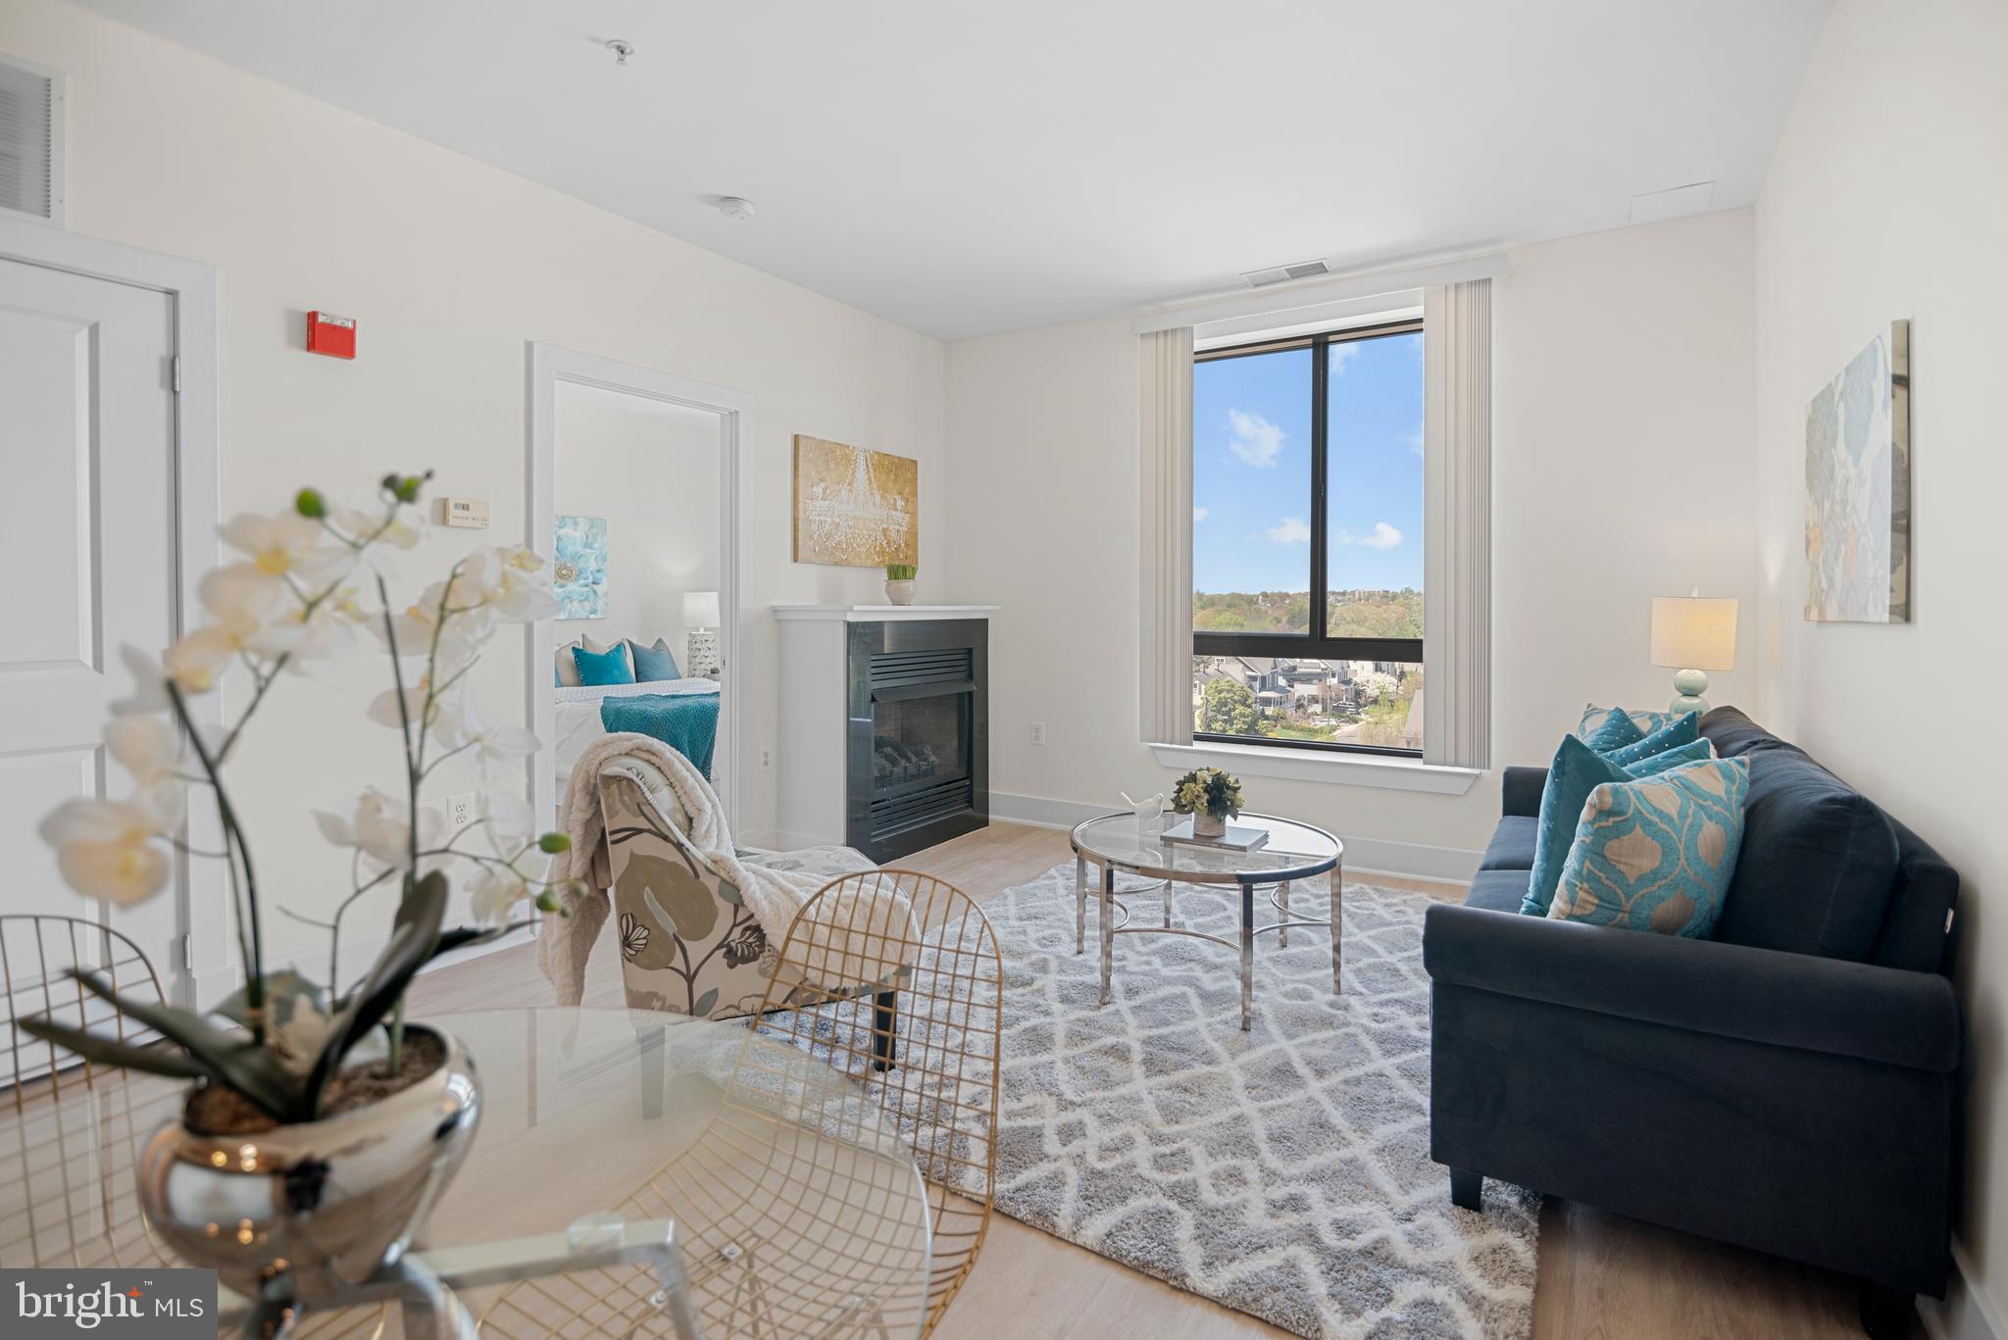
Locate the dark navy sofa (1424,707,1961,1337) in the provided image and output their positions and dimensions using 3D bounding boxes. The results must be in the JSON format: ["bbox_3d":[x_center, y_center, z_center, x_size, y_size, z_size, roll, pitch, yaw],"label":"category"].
[{"bbox_3d":[1.699,0.625,2.383,0.770,0.860,2.060,2,3,33],"label":"dark navy sofa"}]

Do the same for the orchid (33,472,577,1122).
[{"bbox_3d":[-0.477,0.100,0.645,0.330,0.500,0.250,-1,3,-34],"label":"orchid"}]

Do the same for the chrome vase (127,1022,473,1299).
[{"bbox_3d":[-0.442,0.328,0.582,0.180,0.142,0.180,2,3,33],"label":"chrome vase"}]

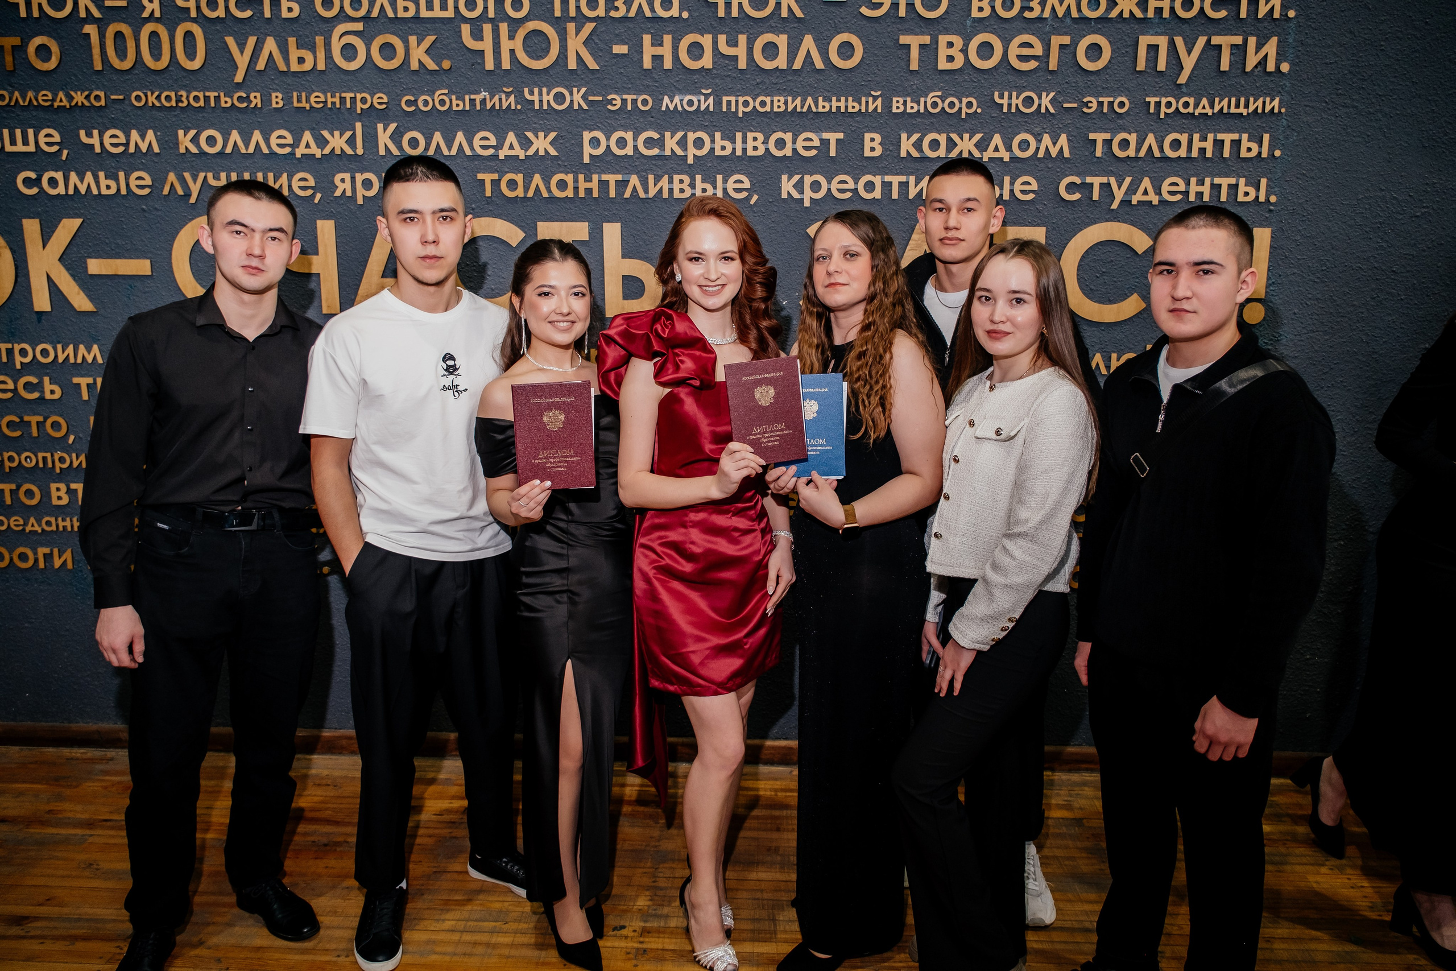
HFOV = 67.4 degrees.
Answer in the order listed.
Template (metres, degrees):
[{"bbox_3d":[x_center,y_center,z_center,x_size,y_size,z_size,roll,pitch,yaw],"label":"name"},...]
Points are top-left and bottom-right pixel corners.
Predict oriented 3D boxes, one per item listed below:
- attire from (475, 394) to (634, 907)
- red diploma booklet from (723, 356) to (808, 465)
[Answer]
[{"bbox_3d":[-0.370,0.373,2.456,0.360,1.185,0.270,0,11,-3],"label":"attire"},{"bbox_3d":[0.079,-0.150,2.235,0.152,0.212,0.012,-6,2,0],"label":"red diploma booklet"}]

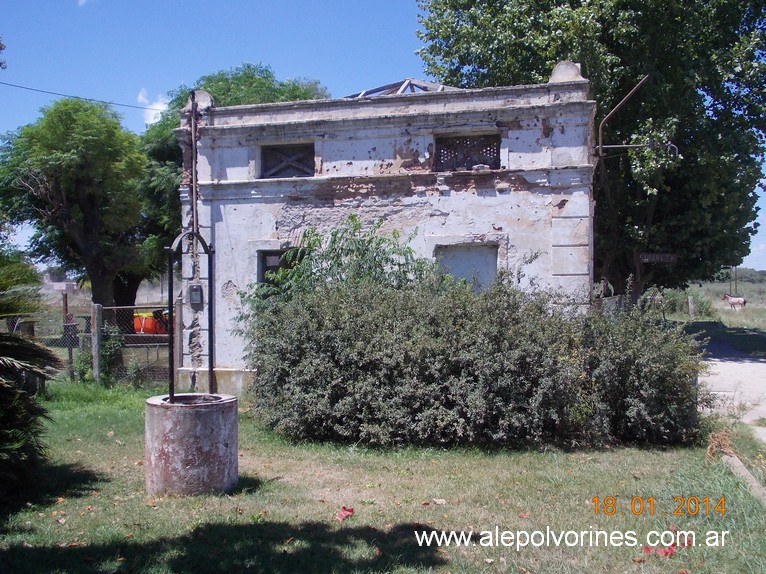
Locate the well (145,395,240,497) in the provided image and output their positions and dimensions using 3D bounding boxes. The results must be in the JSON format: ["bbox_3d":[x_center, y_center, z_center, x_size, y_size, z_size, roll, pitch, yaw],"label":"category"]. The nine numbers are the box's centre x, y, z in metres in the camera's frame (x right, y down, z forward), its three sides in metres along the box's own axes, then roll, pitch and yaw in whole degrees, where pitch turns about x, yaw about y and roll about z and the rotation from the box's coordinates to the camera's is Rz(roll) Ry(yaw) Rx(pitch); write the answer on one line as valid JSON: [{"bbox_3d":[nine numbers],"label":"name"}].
[{"bbox_3d":[-1.598,1.288,6.997,0.770,0.701,0.770,-1,0,0],"label":"well"}]

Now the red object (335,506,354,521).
[{"bbox_3d":[-0.273,1.593,5.950,0.140,0.070,0.120,-1,0,0],"label":"red object"}]

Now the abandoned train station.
[{"bbox_3d":[0.446,-0.890,14.247,6.230,4.950,4.600,-1,0,16],"label":"abandoned train station"}]

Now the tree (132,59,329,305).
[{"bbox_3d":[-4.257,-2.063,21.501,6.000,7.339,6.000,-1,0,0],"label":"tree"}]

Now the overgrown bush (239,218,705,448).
[{"bbox_3d":[0.878,0.422,9.695,5.015,2.355,2.300,-1,0,12],"label":"overgrown bush"}]

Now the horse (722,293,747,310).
[{"bbox_3d":[27.598,1.241,66.000,2.000,1.500,0.500,-1,0,23],"label":"horse"}]

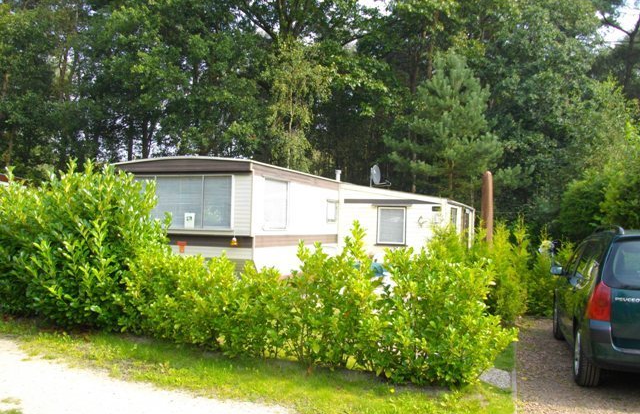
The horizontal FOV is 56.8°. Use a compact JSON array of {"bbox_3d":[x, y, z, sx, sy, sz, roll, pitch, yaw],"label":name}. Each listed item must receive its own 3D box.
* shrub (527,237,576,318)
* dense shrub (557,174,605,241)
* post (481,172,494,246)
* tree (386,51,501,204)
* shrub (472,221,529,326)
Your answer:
[{"bbox_3d":[4.247,1.277,10.900,0.880,1.360,0.850,-1,-2,17],"label":"shrub"},{"bbox_3d":[6.321,0.637,14.300,1.300,2.890,1.300,-1,-2,17],"label":"dense shrub"},{"bbox_3d":[3.444,0.636,12.200,0.220,2.740,0.220,-1,-2,17],"label":"post"},{"bbox_3d":[5.428,-2.155,26.000,5.000,9.360,4.800,-1,-2,17],"label":"tree"},{"bbox_3d":[3.051,1.083,10.000,0.950,1.680,0.950,-1,-2,17],"label":"shrub"}]

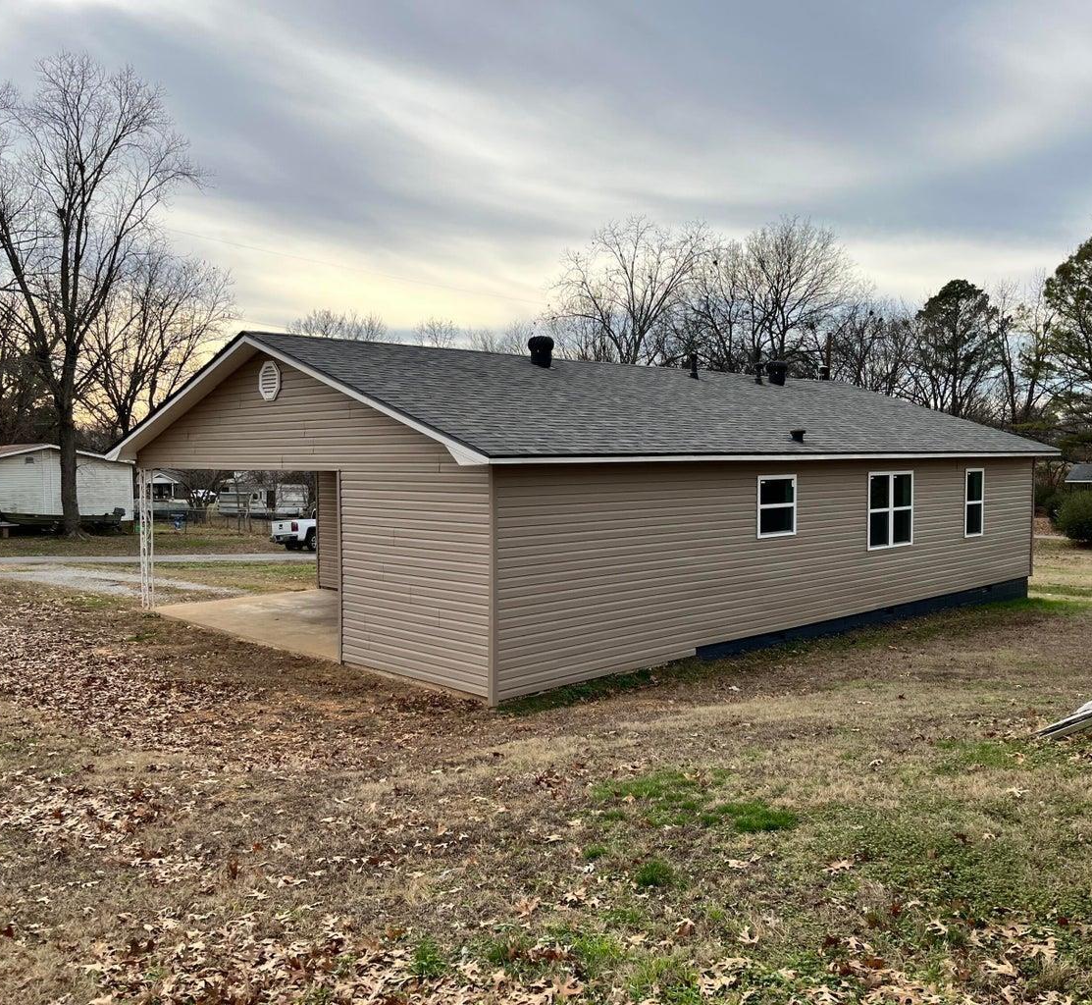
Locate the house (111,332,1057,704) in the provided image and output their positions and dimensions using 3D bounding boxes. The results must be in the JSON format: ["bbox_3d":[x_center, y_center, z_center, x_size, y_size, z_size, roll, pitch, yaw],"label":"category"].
[{"bbox_3d":[1.398,-0.354,19.637,15.550,4.750,10.780,-3,4,-43],"label":"house"}]

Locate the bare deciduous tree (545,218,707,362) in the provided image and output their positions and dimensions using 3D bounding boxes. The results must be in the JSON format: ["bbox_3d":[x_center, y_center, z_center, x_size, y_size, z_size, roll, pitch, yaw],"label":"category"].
[{"bbox_3d":[4.514,-7.258,56.000,9.200,17.470,9.000,0,3,5],"label":"bare deciduous tree"}]

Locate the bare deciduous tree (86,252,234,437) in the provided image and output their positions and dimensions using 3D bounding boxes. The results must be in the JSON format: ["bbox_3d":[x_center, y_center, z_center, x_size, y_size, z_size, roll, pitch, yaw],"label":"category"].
[{"bbox_3d":[-23.442,-7.083,61.000,9.010,16.220,9.000,-1,3,-21],"label":"bare deciduous tree"}]

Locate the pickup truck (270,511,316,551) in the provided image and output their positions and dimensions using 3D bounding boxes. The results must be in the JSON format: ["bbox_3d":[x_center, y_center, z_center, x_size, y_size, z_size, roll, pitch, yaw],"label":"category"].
[{"bbox_3d":[-10.057,1.190,48.185,2.030,1.880,5.800,2,4,41],"label":"pickup truck"}]

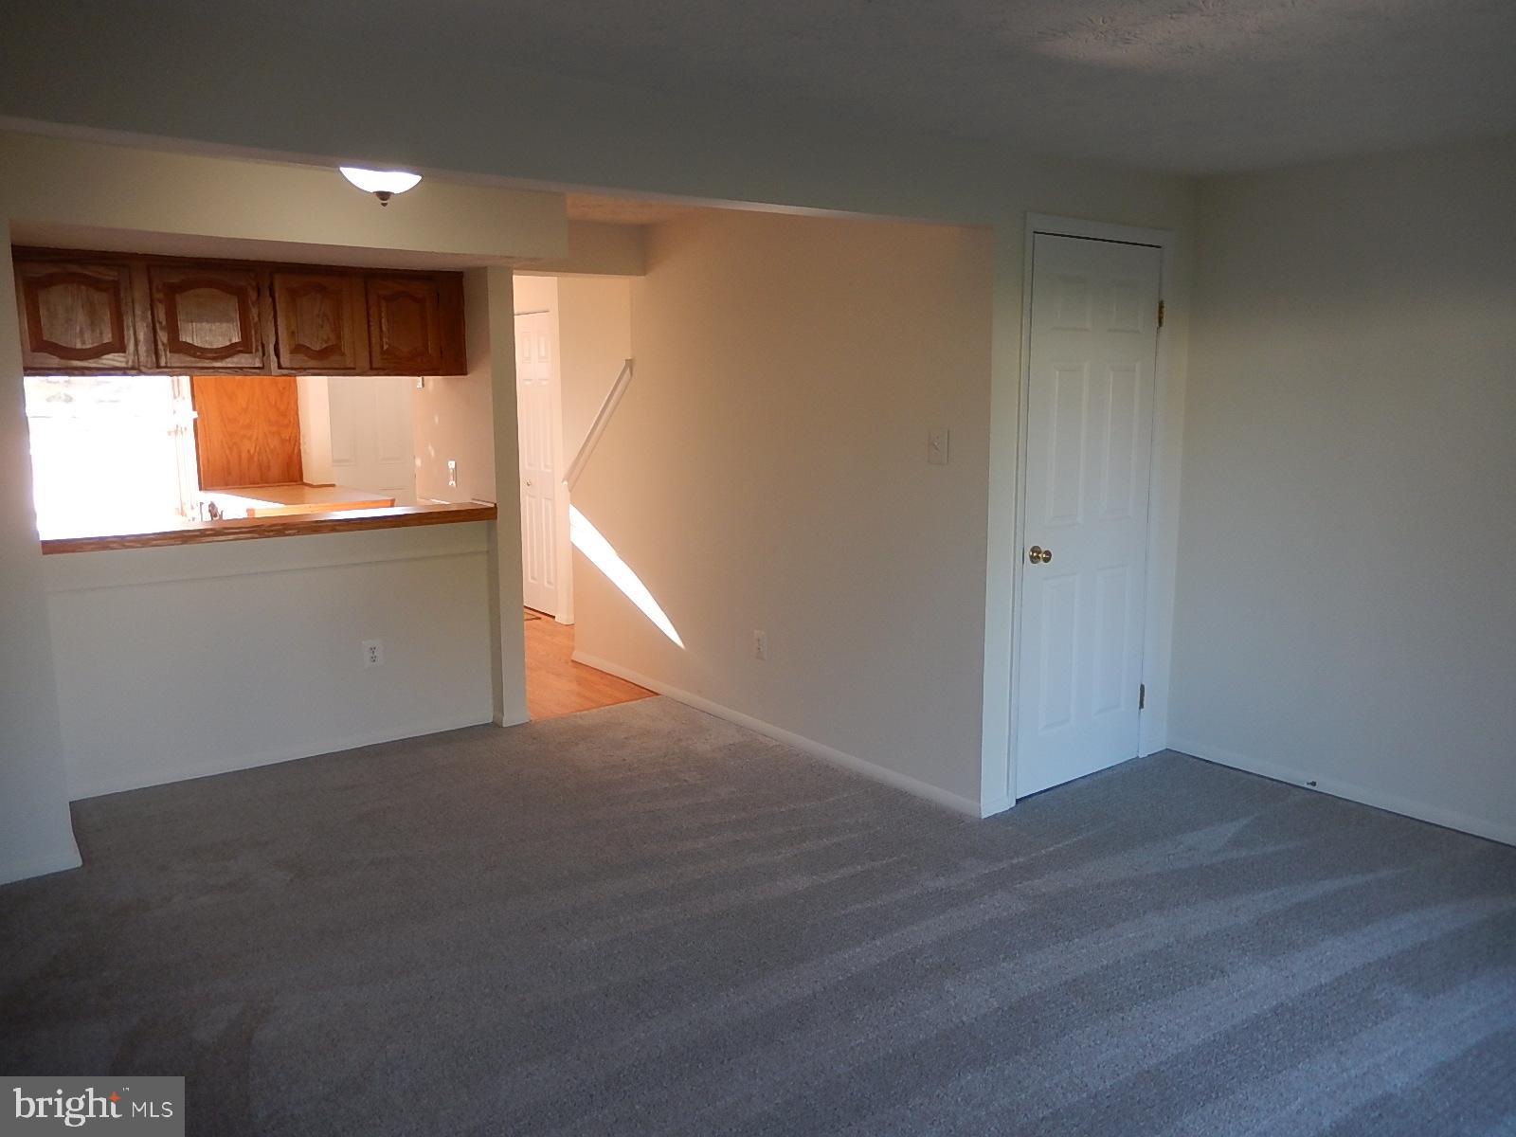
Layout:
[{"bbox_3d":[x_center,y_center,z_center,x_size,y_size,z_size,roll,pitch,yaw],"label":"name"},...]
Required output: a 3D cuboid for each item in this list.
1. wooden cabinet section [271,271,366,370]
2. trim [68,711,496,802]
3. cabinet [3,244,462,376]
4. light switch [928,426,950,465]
[{"bbox_3d":[-1.929,-1.057,4.735,0.388,0.406,0.310,-7,11,-36],"label":"wooden cabinet section"},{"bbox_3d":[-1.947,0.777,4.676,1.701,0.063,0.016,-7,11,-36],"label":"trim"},{"bbox_3d":[-2.122,-1.038,4.594,1.735,0.462,0.325,-7,11,-36],"label":"cabinet"},{"bbox_3d":[0.639,-0.434,3.884,0.013,0.120,0.078,-7,11,-36],"label":"light switch"}]

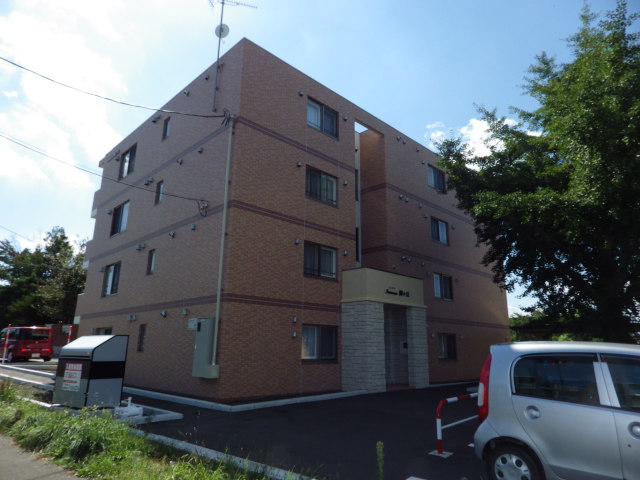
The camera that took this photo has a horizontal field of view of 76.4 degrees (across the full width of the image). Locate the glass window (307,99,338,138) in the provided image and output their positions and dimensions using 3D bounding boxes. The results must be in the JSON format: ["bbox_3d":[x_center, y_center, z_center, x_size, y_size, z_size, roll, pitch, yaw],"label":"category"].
[{"bbox_3d":[0.118,-4.703,15.849,0.140,1.217,1.726,-13,-20,43],"label":"glass window"}]

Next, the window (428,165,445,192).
[{"bbox_3d":[6.289,-3.238,21.965,0.140,1.227,1.764,-13,-20,43],"label":"window"}]

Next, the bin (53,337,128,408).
[{"bbox_3d":[-5.074,2.869,9.047,1.479,1.450,0.754,-10,-18,36],"label":"bin"}]

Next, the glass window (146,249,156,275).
[{"bbox_3d":[-6.328,0.862,15.347,0.527,0.911,0.120,-13,-20,43],"label":"glass window"}]

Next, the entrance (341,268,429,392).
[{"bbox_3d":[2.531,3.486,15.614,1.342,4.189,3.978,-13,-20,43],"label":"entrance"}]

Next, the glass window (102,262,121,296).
[{"bbox_3d":[-9.183,1.742,18.012,1.783,1.400,0.140,-13,-20,43],"label":"glass window"}]

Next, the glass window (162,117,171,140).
[{"bbox_3d":[-6.367,-4.636,17.038,0.566,1.011,0.120,-13,-20,42],"label":"glass window"}]

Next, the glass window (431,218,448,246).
[{"bbox_3d":[6.128,-0.396,20.775,1.635,1.270,0.120,14,-20,-42],"label":"glass window"}]

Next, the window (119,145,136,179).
[{"bbox_3d":[-9.211,-3.702,19.610,1.800,1.430,0.120,-13,-20,42],"label":"window"}]

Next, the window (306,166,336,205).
[{"bbox_3d":[0.073,-1.956,15.205,1.671,1.257,0.120,14,-20,-42],"label":"window"}]

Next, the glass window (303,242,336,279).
[{"bbox_3d":[0.033,0.801,14.468,1.668,1.243,0.120,14,-20,-42],"label":"glass window"}]

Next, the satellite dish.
[{"bbox_3d":[-3.514,-7.514,14.656,0.500,0.500,0.200,0,-14,2],"label":"satellite dish"}]

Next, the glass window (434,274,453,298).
[{"bbox_3d":[6.074,2.317,20.034,1.673,1.237,0.120,14,-20,-42],"label":"glass window"}]

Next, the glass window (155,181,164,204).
[{"bbox_3d":[-6.379,-1.880,16.285,0.584,0.914,0.120,-13,-20,42],"label":"glass window"}]

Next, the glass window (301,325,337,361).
[{"bbox_3d":[-0.005,3.506,13.710,0.140,1.198,1.706,-13,-20,43],"label":"glass window"}]

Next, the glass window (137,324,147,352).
[{"bbox_3d":[-6.424,3.579,14.816,0.533,0.931,0.120,-13,-20,42],"label":"glass window"}]

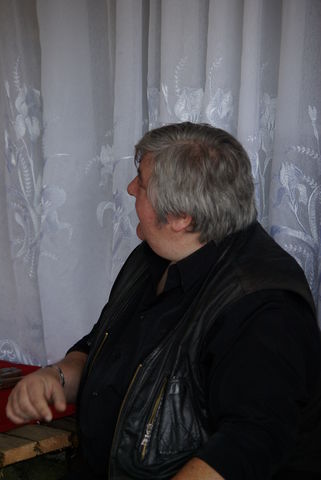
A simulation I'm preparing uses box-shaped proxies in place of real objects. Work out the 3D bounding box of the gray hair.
[{"bbox_3d":[0.069,-0.111,3.450,0.238,0.235,0.200,8,16,22],"label":"gray hair"}]

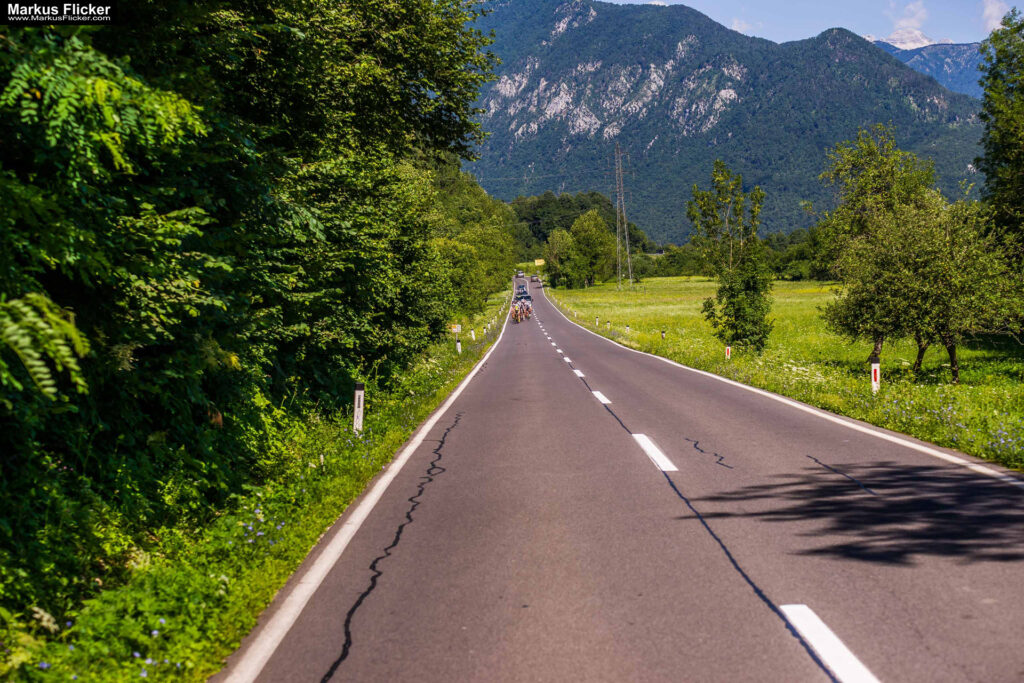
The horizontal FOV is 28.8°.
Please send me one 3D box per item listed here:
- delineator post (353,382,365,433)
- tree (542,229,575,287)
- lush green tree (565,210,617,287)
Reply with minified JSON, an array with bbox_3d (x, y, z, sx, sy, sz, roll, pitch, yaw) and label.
[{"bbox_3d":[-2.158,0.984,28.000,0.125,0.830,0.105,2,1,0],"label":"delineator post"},{"bbox_3d":[9.574,-17.192,410.000,6.800,12.100,6.600,-2,1,0],"label":"tree"},{"bbox_3d":[16.360,-19.278,415.000,10.900,15.900,10.500,-2,1,0],"label":"lush green tree"}]

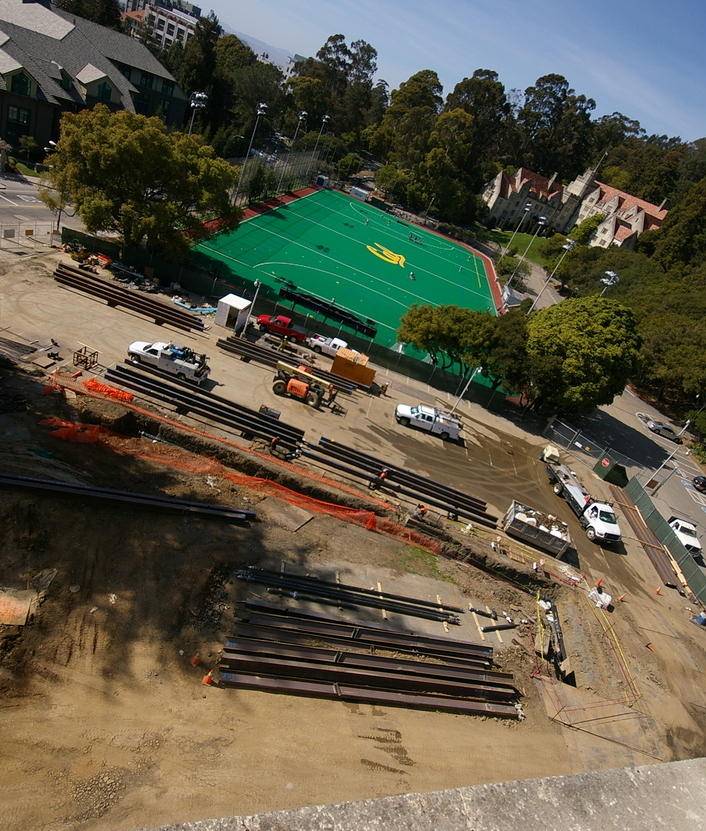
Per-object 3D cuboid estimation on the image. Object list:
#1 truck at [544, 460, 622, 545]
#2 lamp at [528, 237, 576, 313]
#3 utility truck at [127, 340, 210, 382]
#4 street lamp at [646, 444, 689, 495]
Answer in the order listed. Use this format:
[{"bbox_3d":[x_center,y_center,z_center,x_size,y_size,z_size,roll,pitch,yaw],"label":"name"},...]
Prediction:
[{"bbox_3d":[21.708,7.941,49.106,2.400,2.450,9.250,12,31,-20],"label":"truck"},{"bbox_3d":[39.188,-26.185,104.096,1.000,18.700,2.400,24,29,-3],"label":"lamp"},{"bbox_3d":[-15.269,-4.707,43.304,6.200,2.000,2.100,22,29,-3],"label":"utility truck"},{"bbox_3d":[34.424,6.070,57.469,1.400,6.300,0.450,23,29,-2],"label":"street lamp"}]

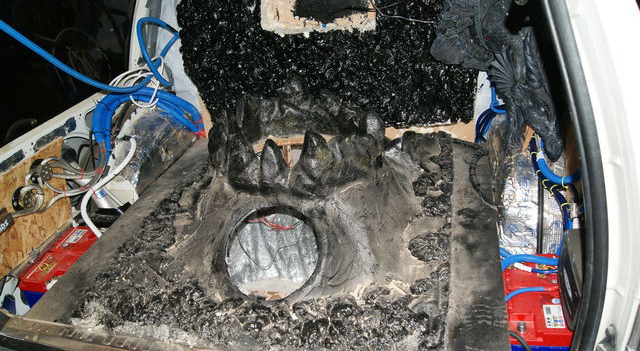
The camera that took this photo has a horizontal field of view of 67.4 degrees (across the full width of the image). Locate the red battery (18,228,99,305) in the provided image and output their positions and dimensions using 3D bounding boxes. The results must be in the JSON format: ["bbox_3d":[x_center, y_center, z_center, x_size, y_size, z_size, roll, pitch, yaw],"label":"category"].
[{"bbox_3d":[-0.810,0.335,1.628,0.175,0.190,0.280,0,31,13],"label":"red battery"}]

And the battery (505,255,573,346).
[{"bbox_3d":[0.552,0.370,1.263,0.175,0.190,0.280,1,31,15],"label":"battery"}]

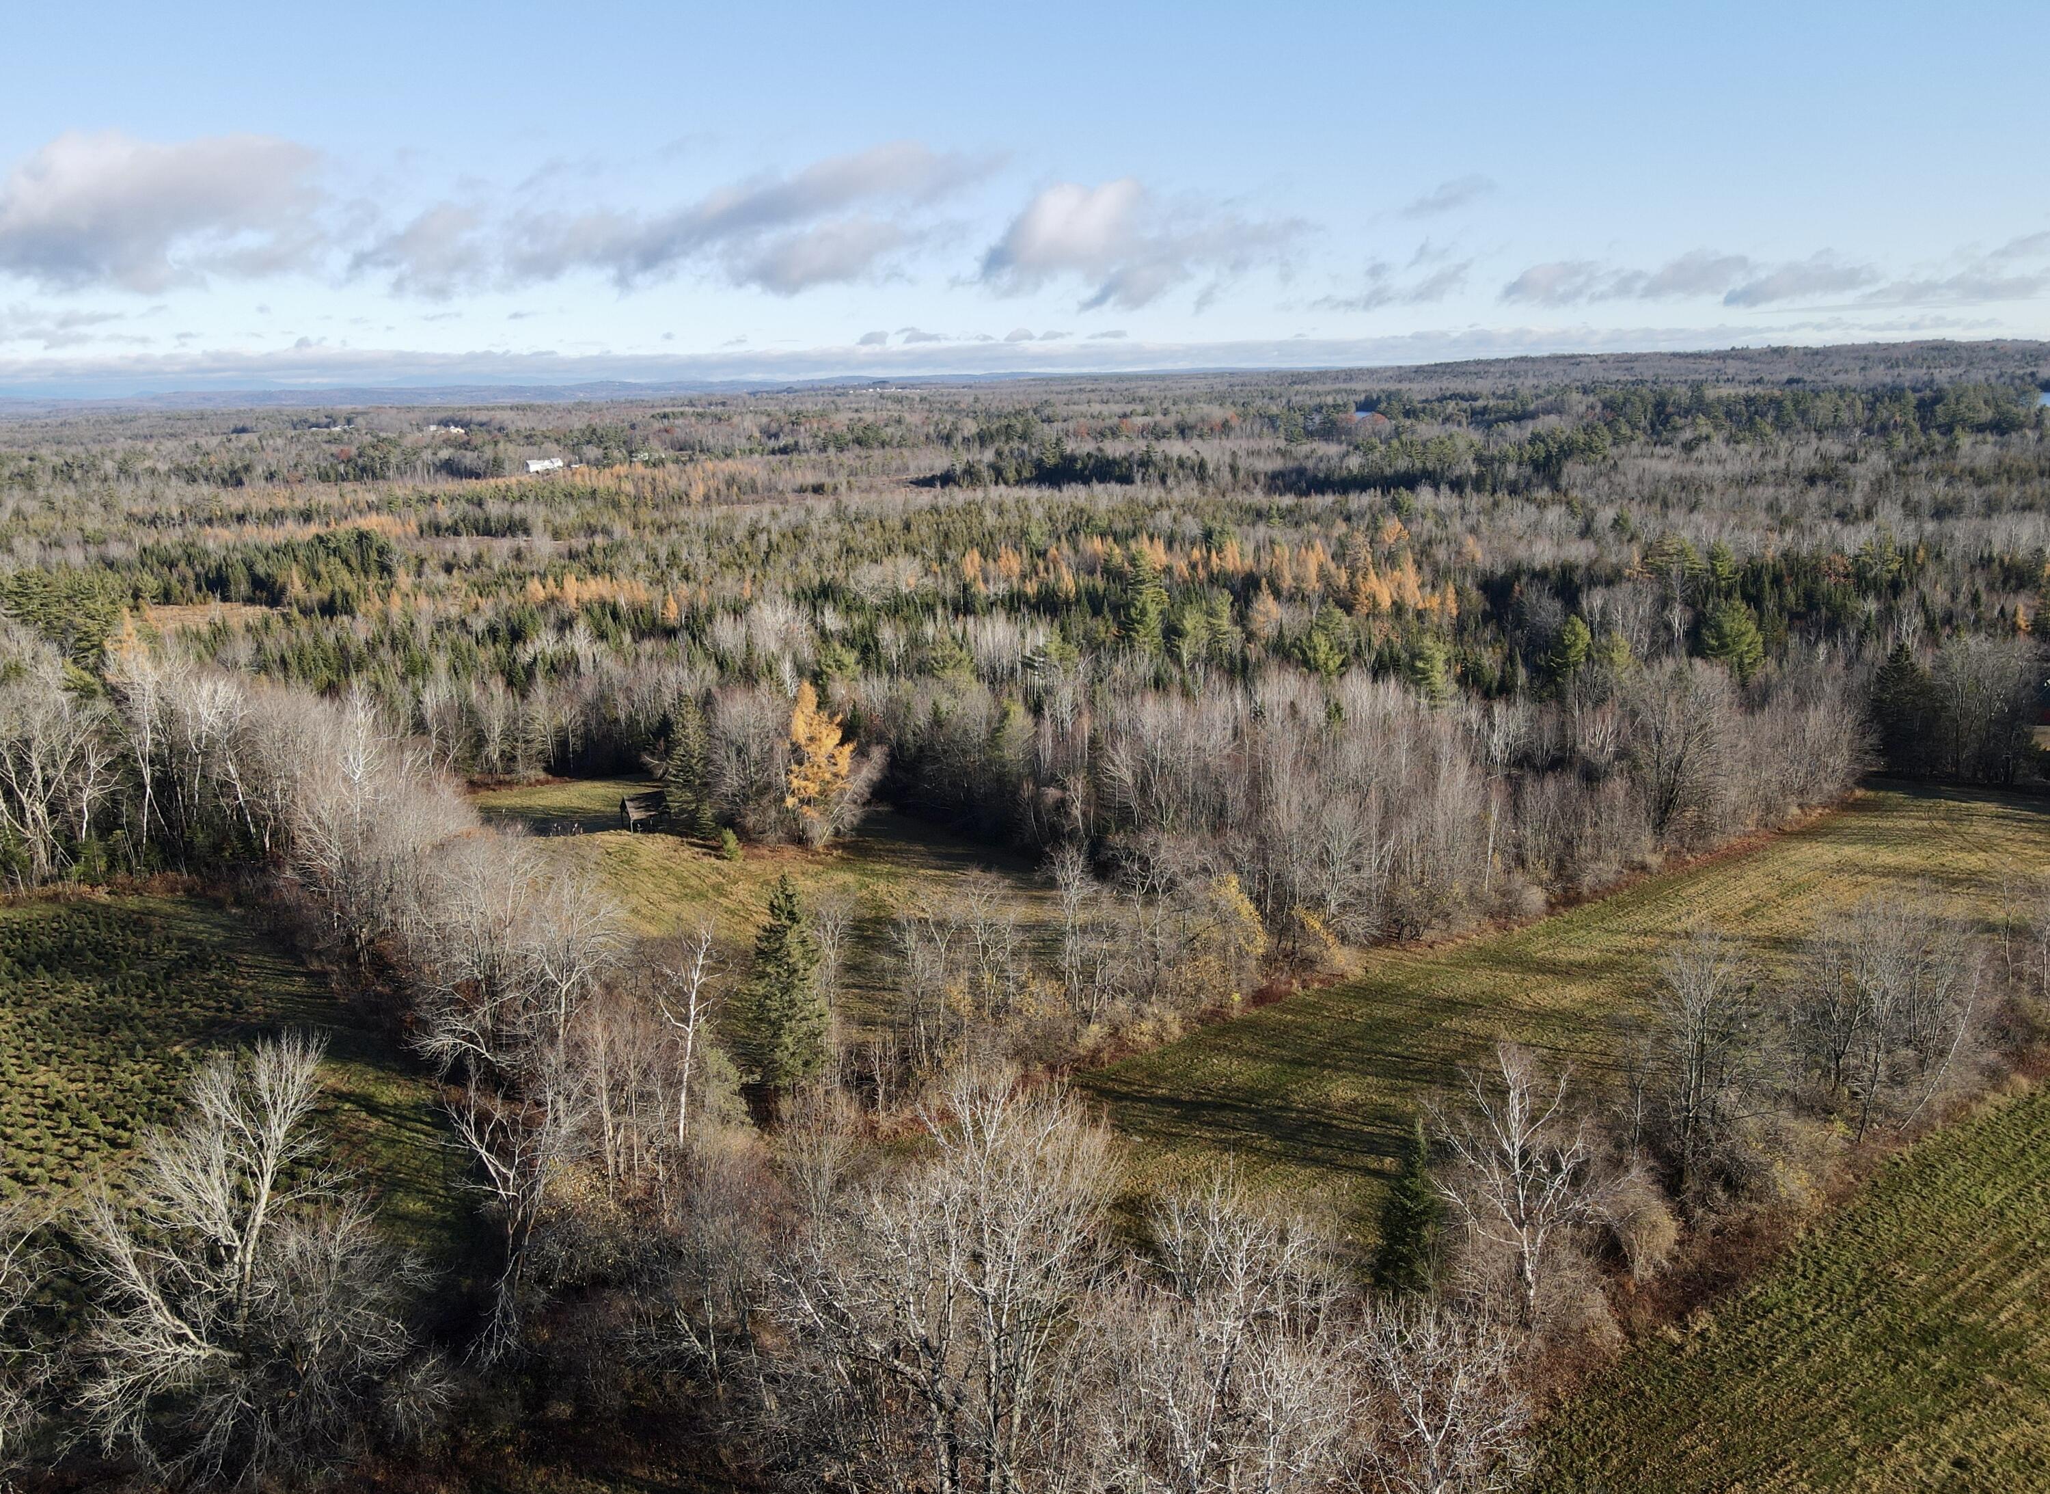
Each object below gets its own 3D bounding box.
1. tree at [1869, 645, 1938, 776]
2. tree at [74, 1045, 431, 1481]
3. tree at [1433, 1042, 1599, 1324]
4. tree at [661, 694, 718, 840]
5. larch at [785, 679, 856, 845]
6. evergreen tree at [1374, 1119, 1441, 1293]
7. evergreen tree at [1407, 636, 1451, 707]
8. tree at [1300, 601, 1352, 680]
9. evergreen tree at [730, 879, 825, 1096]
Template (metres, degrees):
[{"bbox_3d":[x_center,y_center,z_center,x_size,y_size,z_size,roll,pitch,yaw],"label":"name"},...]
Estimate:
[{"bbox_3d":[108.080,-4.430,174.720,8.470,16.760,8.470,-1,14,0],"label":"tree"},{"bbox_3d":[-37.140,23.730,68.530,16.650,20.860,14.150,-1,14,0],"label":"tree"},{"bbox_3d":[25.830,23.320,75.170,8.730,16.250,7.850,-1,14,0],"label":"tree"},{"bbox_3d":[-38.150,2.290,162.000,6.390,16.460,6.390,-1,14,0],"label":"tree"},{"bbox_3d":[-22.750,1.740,158.380,7.850,18.670,7.850,-1,14,0],"label":"larch"},{"bbox_3d":[20.930,25.400,77.870,3.860,11.080,3.860,-1,14,0],"label":"evergreen tree"},{"bbox_3d":[51.350,-5.410,181.990,6.320,17.500,6.320,-1,14,0],"label":"evergreen tree"},{"bbox_3d":[44.140,-12.510,210.190,7.960,17.500,7.960,-1,14,0],"label":"tree"},{"bbox_3d":[-17.730,17.140,102.180,6.880,16.650,6.880,-1,14,0],"label":"evergreen tree"}]

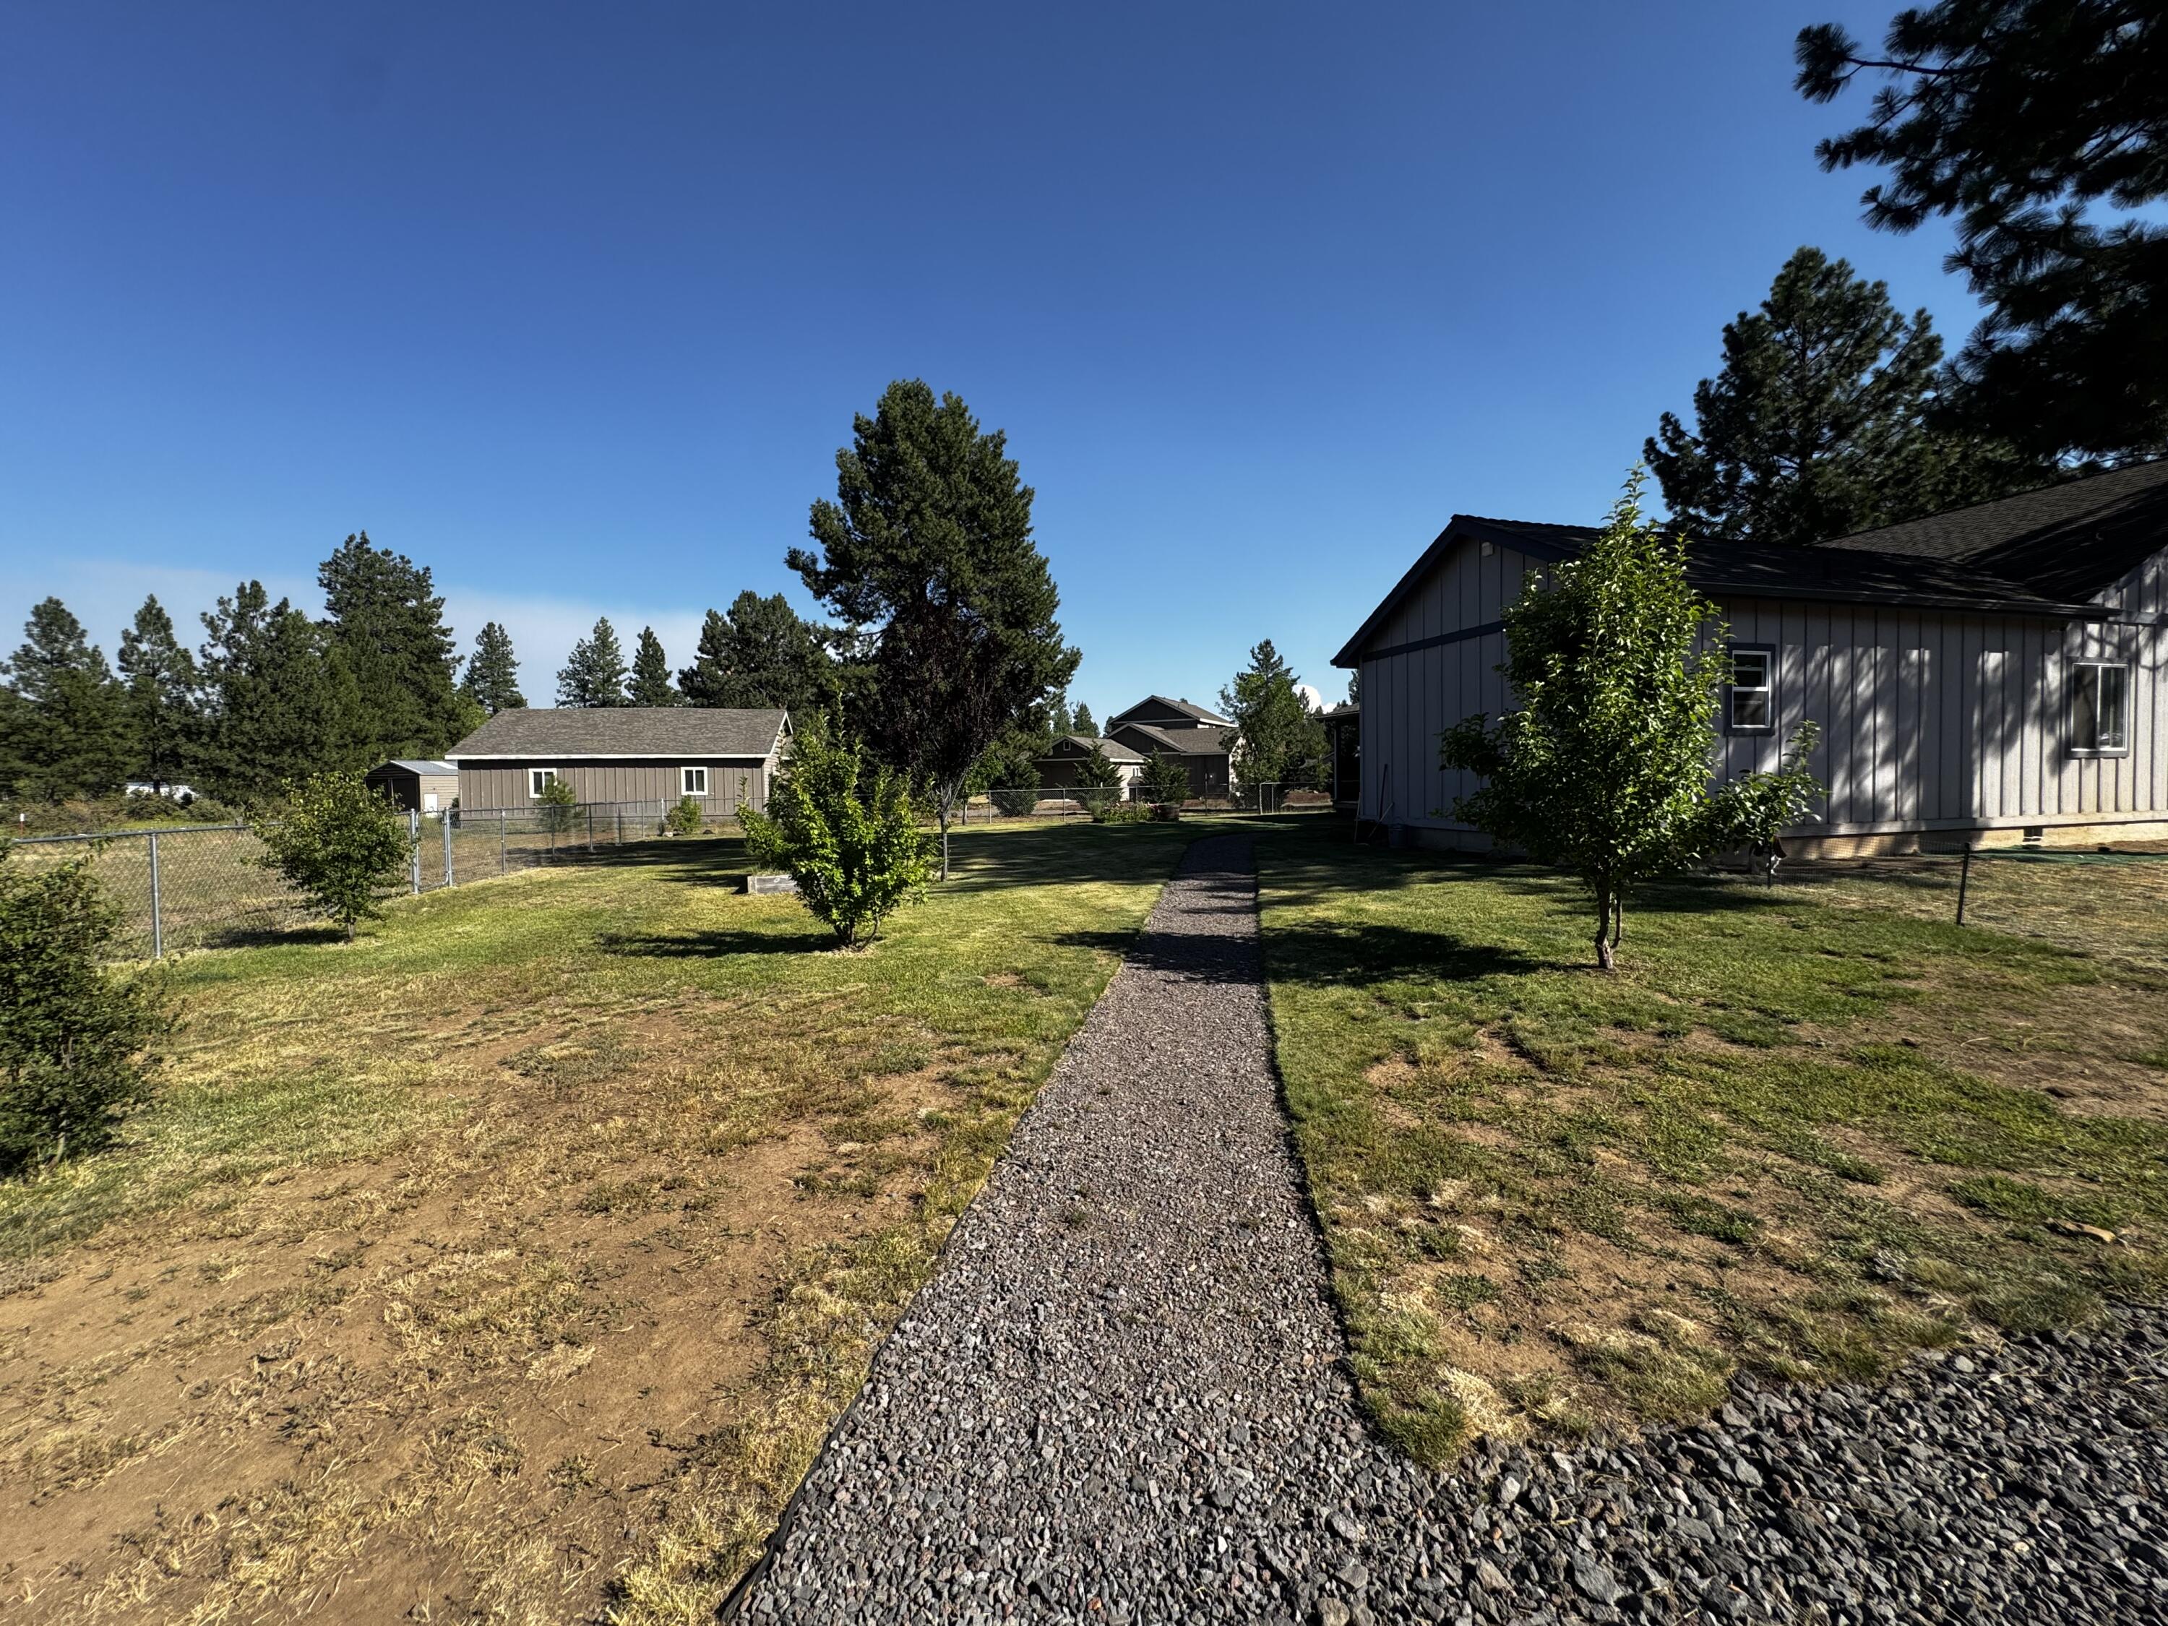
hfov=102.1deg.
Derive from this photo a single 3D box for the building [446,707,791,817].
[{"bbox_3d":[-21.530,-2.419,43.658,12.955,5.512,11.750,-1,2,-12],"label":"building"}]

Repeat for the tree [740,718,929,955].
[{"bbox_3d":[-2.362,0.166,8.317,1.780,2.185,1.750,-1,2,-16],"label":"tree"}]

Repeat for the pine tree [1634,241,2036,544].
[{"bbox_3d":[23.376,-9.060,27.740,9.400,17.500,9.000,1,3,40],"label":"pine tree"}]

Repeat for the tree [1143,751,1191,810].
[{"bbox_3d":[3.466,-1.341,36.998,2.000,2.650,1.950,-1,2,5],"label":"tree"}]

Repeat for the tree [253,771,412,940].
[{"bbox_3d":[-7.836,0.407,9.220,1.400,1.780,1.350,-3,3,-40],"label":"tree"}]

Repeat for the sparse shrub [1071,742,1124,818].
[{"bbox_3d":[0.527,-1.336,35.455,2.150,3.017,2.150,-1,2,1],"label":"sparse shrub"}]

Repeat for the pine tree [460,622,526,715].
[{"bbox_3d":[-56.669,-9.605,83.742,5.900,17.800,5.800,-2,2,-34],"label":"pine tree"}]

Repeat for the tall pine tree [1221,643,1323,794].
[{"bbox_3d":[10.181,-4.916,47.862,5.800,9.169,5.800,0,2,12],"label":"tall pine tree"}]

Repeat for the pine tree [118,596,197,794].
[{"bbox_3d":[-66.618,-7.544,62.757,4.900,16.178,4.900,1,2,43],"label":"pine tree"}]

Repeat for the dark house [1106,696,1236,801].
[{"bbox_3d":[6.833,-4.870,62.911,9.400,7.300,11.000,0,2,22],"label":"dark house"}]

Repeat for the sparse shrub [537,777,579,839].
[{"bbox_3d":[-18.036,-0.231,29.970,1.280,2.028,1.280,-2,2,-31],"label":"sparse shrub"}]

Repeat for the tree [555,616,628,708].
[{"bbox_3d":[-45.014,-9.055,79.736,6.200,17.576,6.200,-2,2,-29],"label":"tree"}]

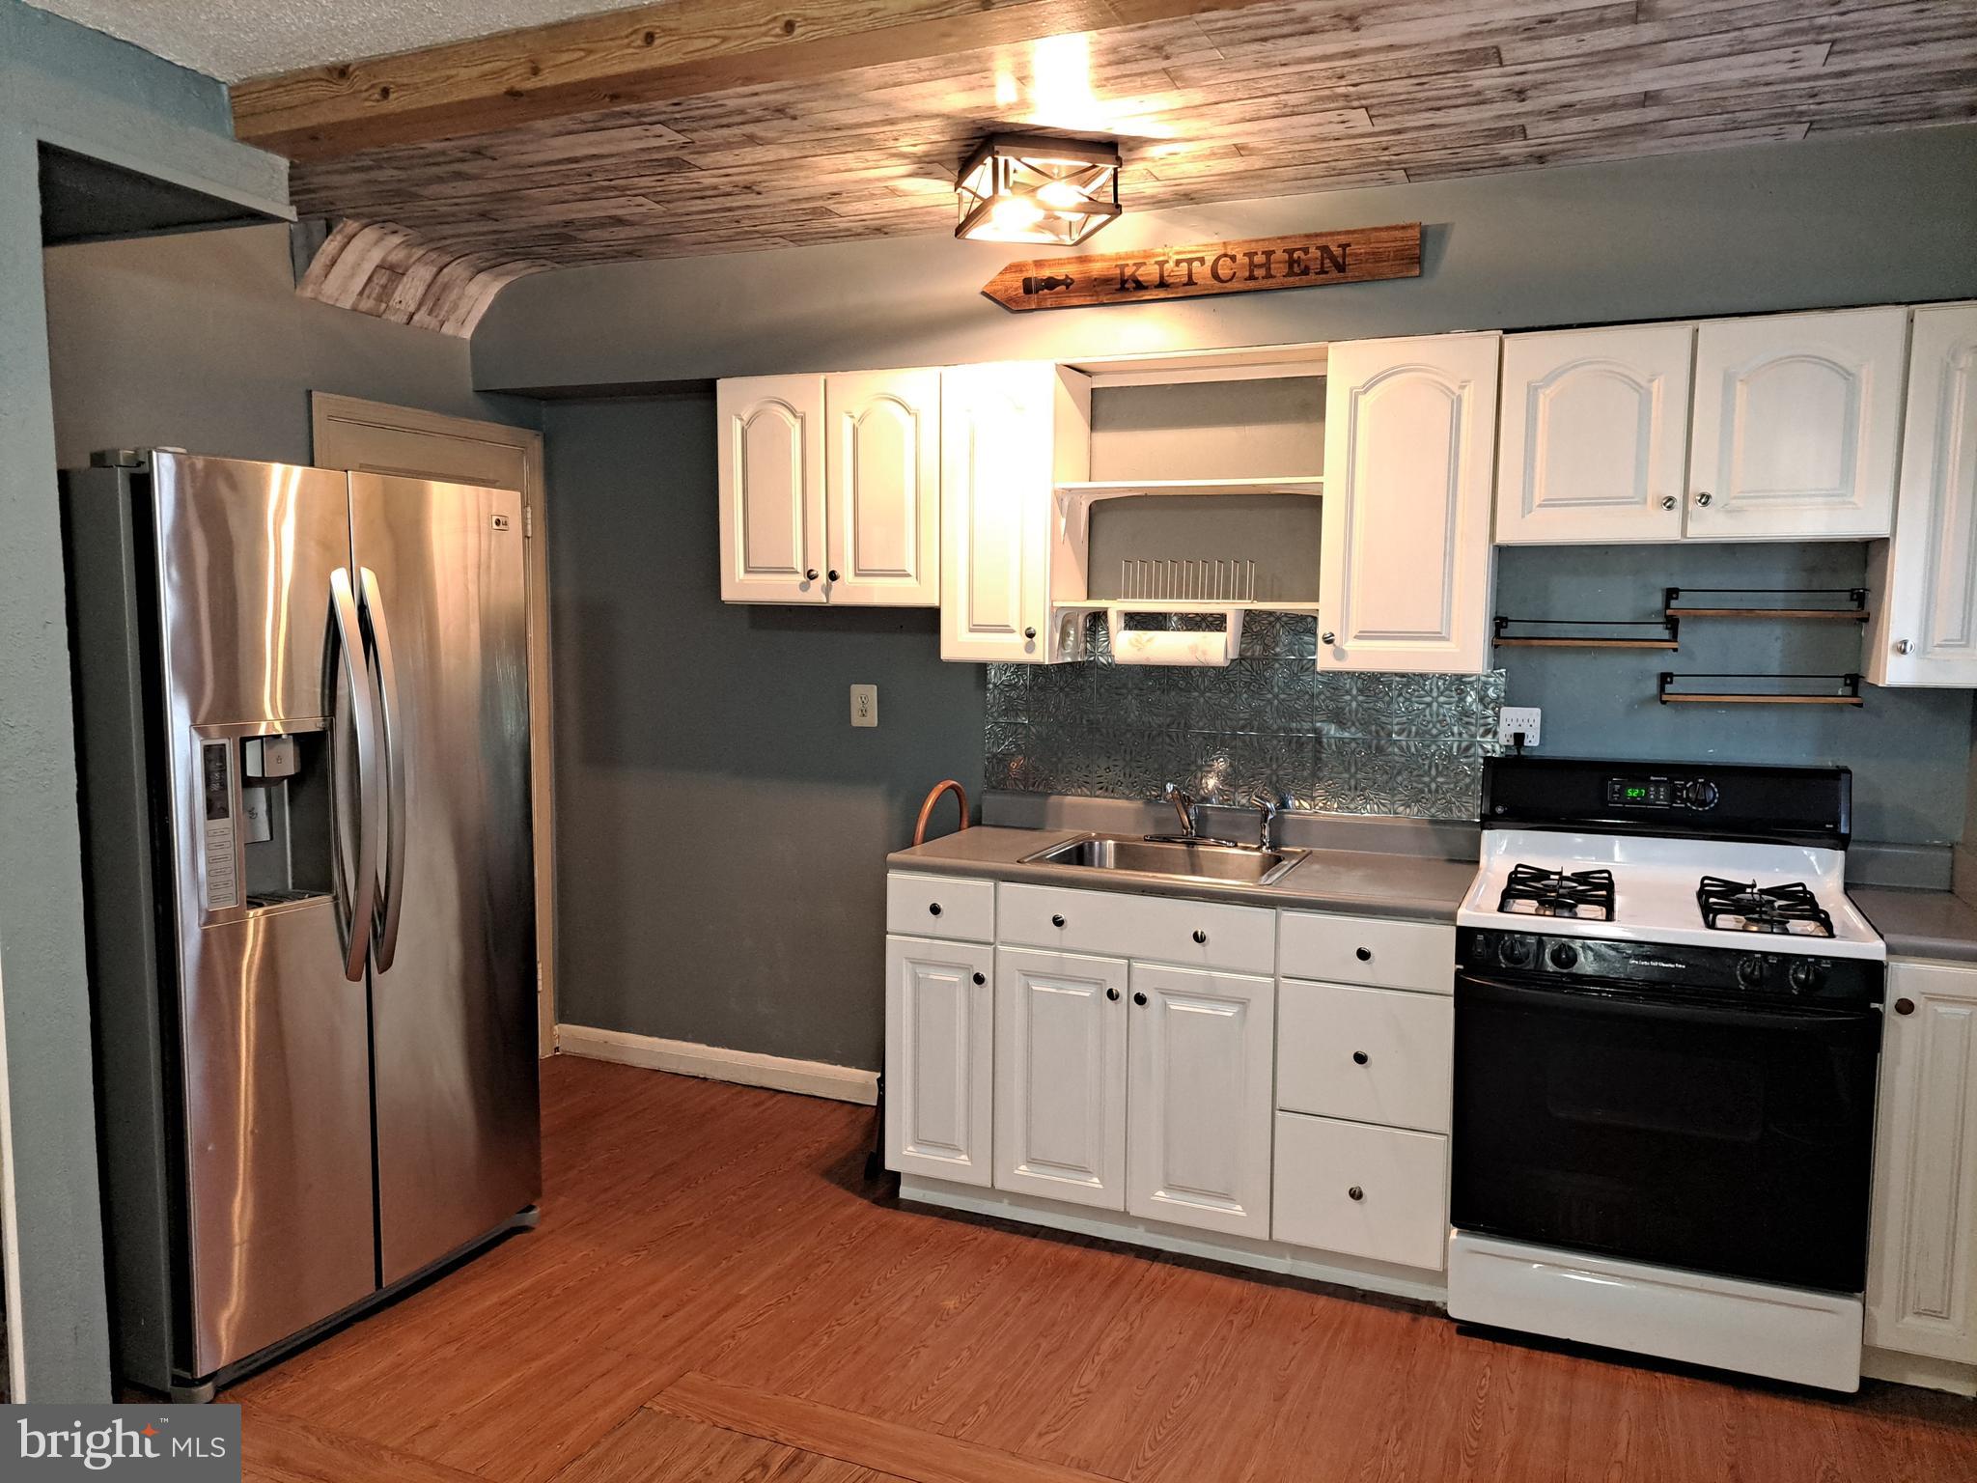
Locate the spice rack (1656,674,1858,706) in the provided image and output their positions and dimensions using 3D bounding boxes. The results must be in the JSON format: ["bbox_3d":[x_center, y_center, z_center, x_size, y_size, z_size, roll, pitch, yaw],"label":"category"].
[{"bbox_3d":[1.765,-0.117,3.144,0.396,0.071,0.120,3,6,23],"label":"spice rack"}]

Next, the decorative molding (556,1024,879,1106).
[{"bbox_3d":[-0.842,1.051,4.444,1.374,0.105,0.022,3,6,22],"label":"decorative molding"}]

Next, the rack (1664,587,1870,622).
[{"bbox_3d":[1.787,-0.317,3.166,0.406,0.076,0.130,3,6,22],"label":"rack"}]

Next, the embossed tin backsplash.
[{"bbox_3d":[0.643,-0.078,3.724,1.418,0.518,0.020,3,6,22],"label":"embossed tin backsplash"}]

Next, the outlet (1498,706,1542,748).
[{"bbox_3d":[1.315,-0.037,3.389,0.094,0.094,0.038,3,6,23],"label":"outlet"}]

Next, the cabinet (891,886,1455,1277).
[{"bbox_3d":[0.492,0.764,3.539,1.375,0.866,0.615,3,6,22],"label":"cabinet"}]

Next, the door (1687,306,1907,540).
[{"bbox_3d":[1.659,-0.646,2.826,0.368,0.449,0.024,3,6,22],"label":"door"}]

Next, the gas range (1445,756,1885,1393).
[{"bbox_3d":[1.459,0.665,3.029,0.760,1.184,0.671,3,6,23],"label":"gas range"}]

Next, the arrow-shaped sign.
[{"bbox_3d":[0.482,-1.130,3.300,1.078,0.120,0.020,3,6,23],"label":"arrow-shaped sign"}]

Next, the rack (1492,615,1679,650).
[{"bbox_3d":[1.441,-0.263,3.315,0.406,0.078,0.130,3,6,22],"label":"rack"}]

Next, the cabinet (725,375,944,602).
[{"bbox_3d":[-0.376,-0.695,3.881,0.686,0.603,0.344,3,6,23],"label":"cabinet"}]

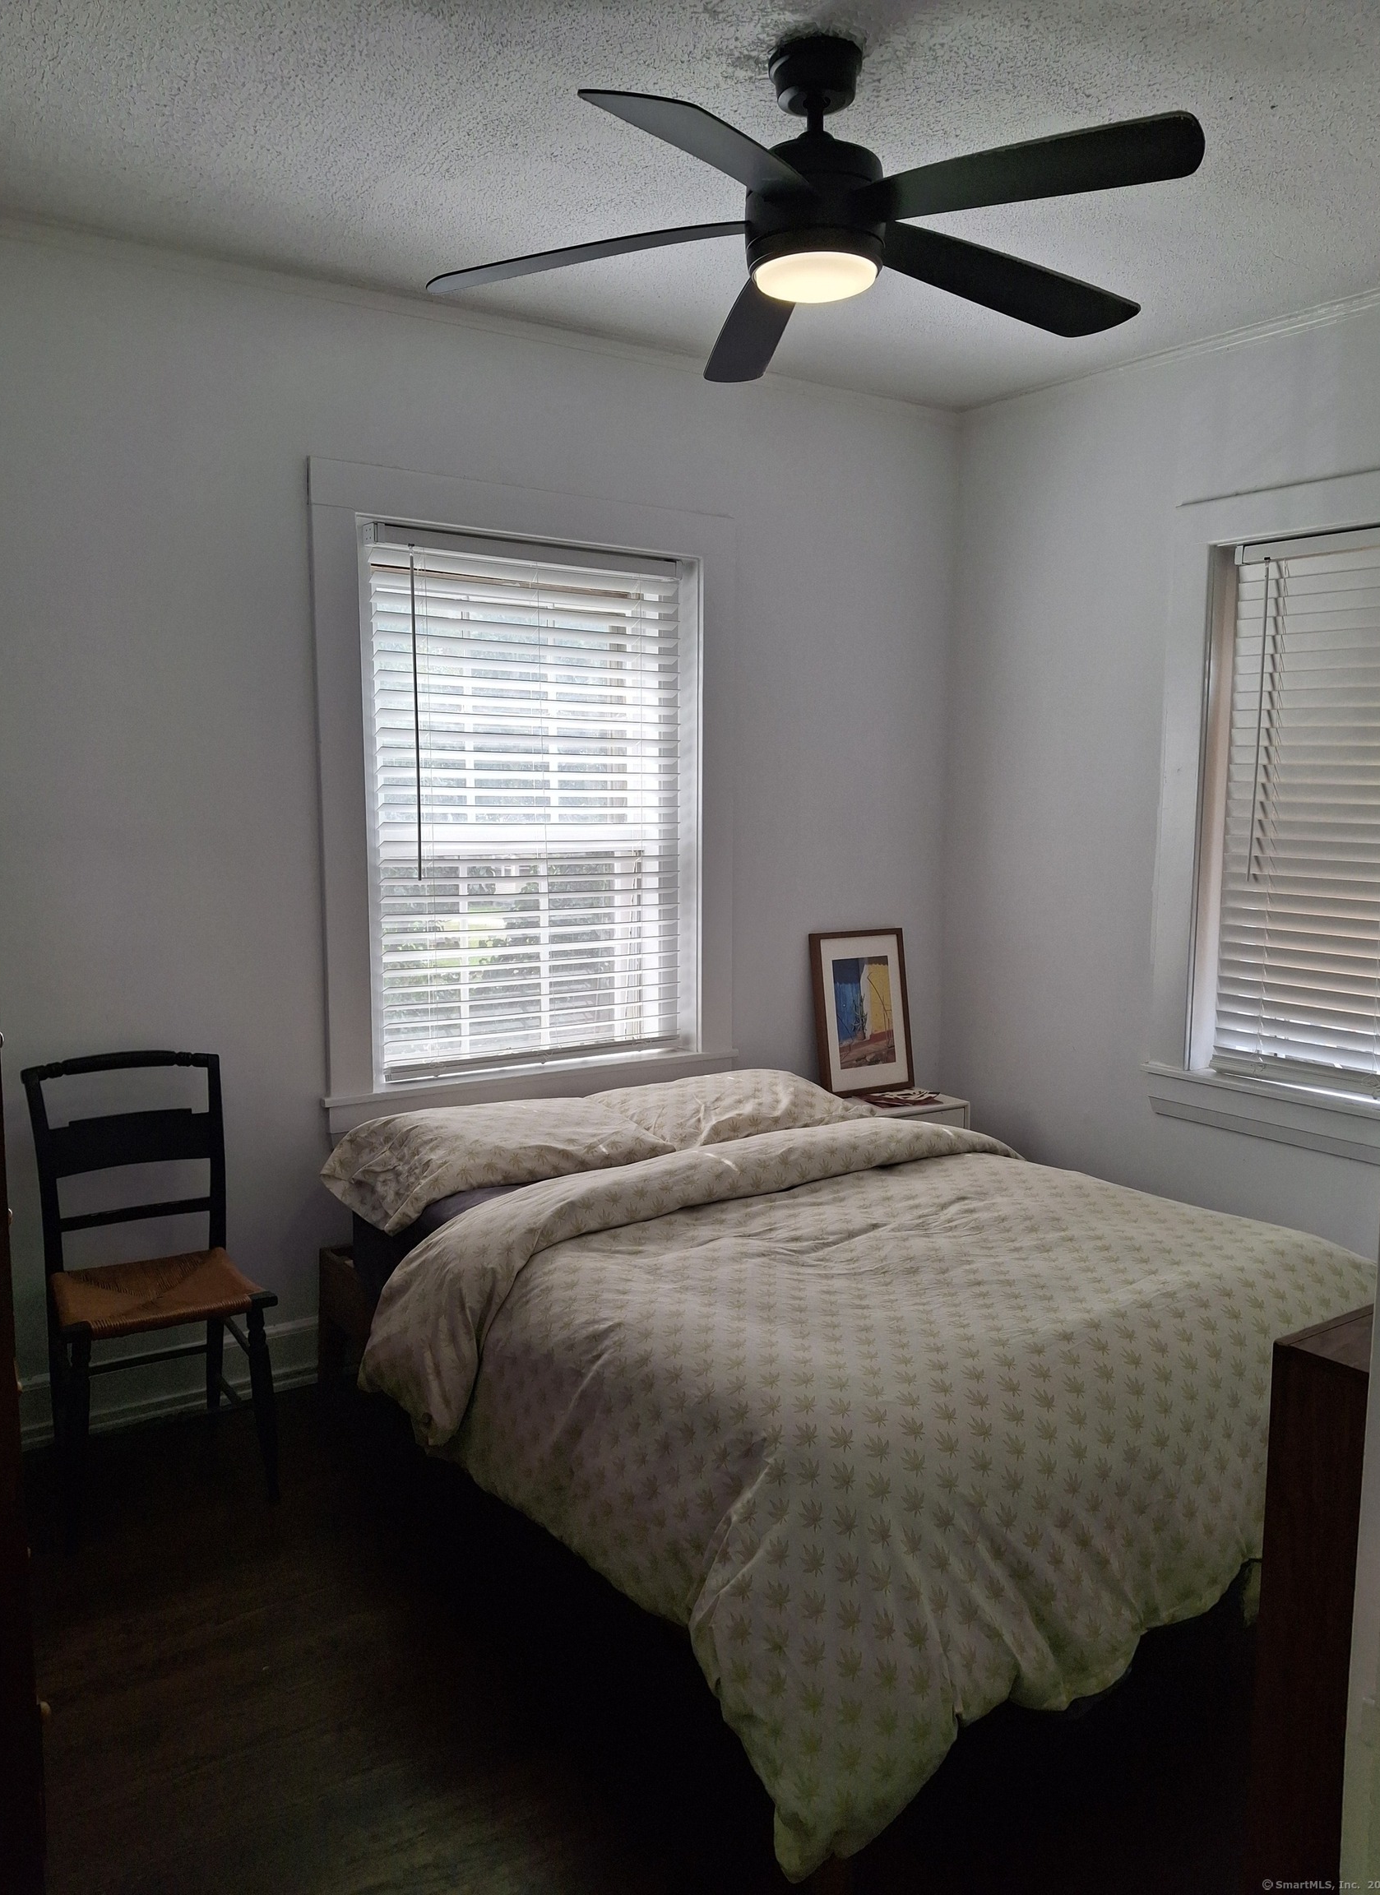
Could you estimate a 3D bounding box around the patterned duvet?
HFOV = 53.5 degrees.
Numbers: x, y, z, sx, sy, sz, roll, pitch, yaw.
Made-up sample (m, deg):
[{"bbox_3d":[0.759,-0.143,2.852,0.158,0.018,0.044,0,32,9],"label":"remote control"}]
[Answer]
[{"bbox_3d":[0.362,0.741,2.589,1.534,0.533,1.490,-4,8,-33],"label":"patterned duvet"}]

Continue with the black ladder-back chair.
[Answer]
[{"bbox_3d":[-1.086,0.673,2.741,0.413,0.878,0.454,-4,8,-33],"label":"black ladder-back chair"}]

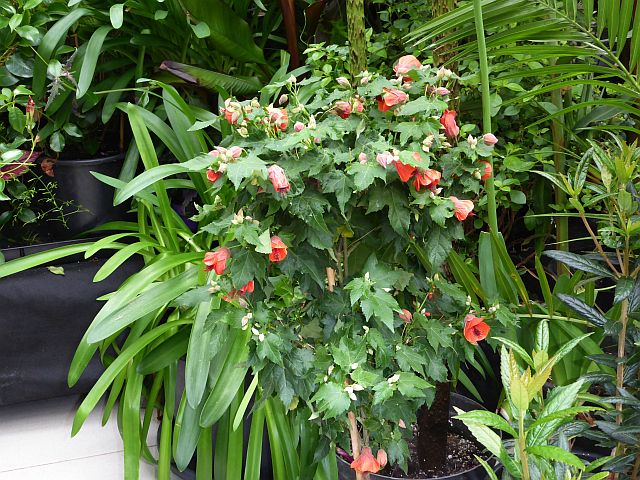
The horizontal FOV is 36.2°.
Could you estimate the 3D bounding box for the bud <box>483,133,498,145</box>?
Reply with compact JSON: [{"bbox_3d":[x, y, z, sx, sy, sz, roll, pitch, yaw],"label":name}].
[{"bbox_3d":[0.331,-0.196,1.900,0.029,0.023,0.023,12,61,14],"label":"bud"}]

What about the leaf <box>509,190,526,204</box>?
[{"bbox_3d":[0.454,-0.098,2.250,0.040,0.034,0.012,-11,-25,-12],"label":"leaf"}]

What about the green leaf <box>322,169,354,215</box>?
[{"bbox_3d":[0.031,-0.087,1.840,0.062,0.086,0.022,9,-20,6],"label":"green leaf"}]

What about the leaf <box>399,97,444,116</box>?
[{"bbox_3d":[0.198,-0.259,1.900,0.088,0.022,0.055,-2,37,2],"label":"leaf"}]

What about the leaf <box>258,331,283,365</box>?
[{"bbox_3d":[-0.094,0.208,1.880,0.052,0.020,0.064,-21,62,-4],"label":"leaf"}]

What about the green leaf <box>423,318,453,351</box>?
[{"bbox_3d":[0.232,0.185,1.900,0.064,0.020,0.072,-34,73,-23],"label":"green leaf"}]

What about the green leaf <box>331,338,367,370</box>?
[{"bbox_3d":[0.054,0.216,1.850,0.068,0.020,0.066,0,60,0],"label":"green leaf"}]

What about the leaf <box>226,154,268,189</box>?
[{"bbox_3d":[-0.135,-0.126,1.820,0.080,0.024,0.066,6,61,10],"label":"leaf"}]

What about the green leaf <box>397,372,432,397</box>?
[{"bbox_3d":[0.181,0.276,1.870,0.072,0.020,0.052,-5,51,-20],"label":"green leaf"}]

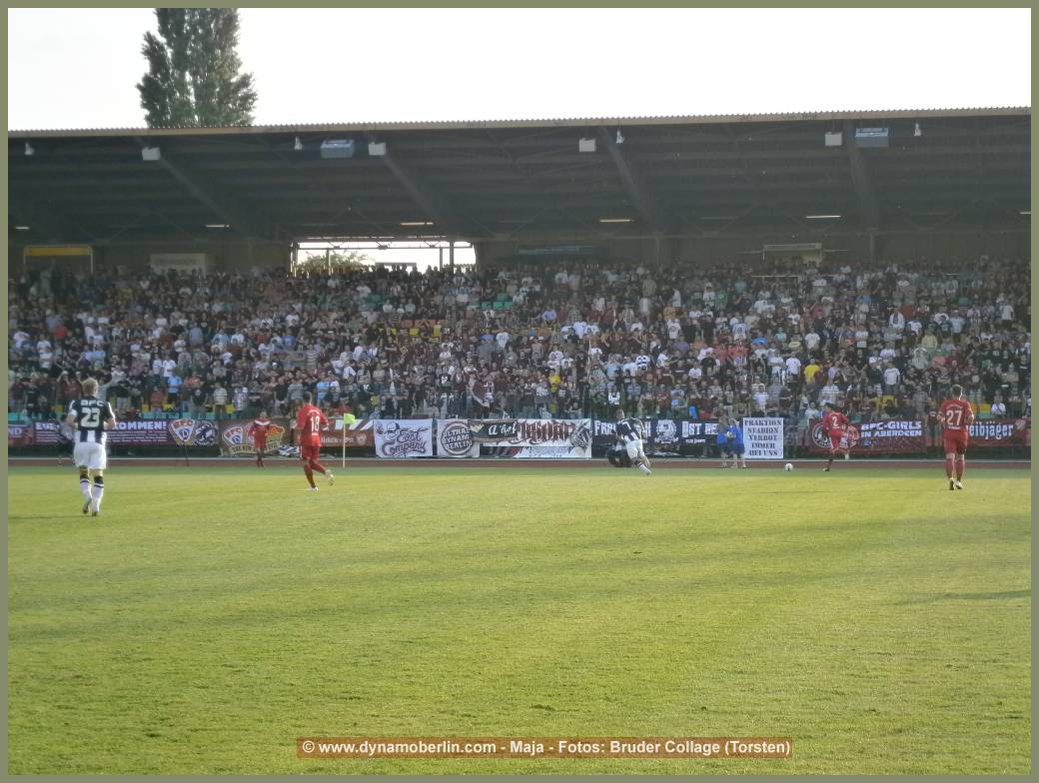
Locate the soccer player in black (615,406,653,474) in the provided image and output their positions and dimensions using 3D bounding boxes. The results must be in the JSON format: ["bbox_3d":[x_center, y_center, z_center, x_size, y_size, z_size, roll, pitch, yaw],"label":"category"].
[{"bbox_3d":[2.711,1.207,62.000,0.780,1.563,0.900,0,-1,-23],"label":"soccer player in black"}]

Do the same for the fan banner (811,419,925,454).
[{"bbox_3d":[10.168,1.330,76.568,3.396,0.994,0.050,0,-1,11],"label":"fan banner"}]

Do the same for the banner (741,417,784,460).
[{"bbox_3d":[7.186,1.389,77.135,1.208,1.199,0.050,0,-1,11],"label":"banner"}]

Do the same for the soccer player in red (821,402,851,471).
[{"bbox_3d":[8.086,1.177,66.800,0.650,1.742,0.800,0,-1,-20],"label":"soccer player in red"}]

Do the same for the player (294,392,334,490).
[{"bbox_3d":[-3.633,0.888,46.300,0.650,1.759,0.550,0,-1,44],"label":"player"}]

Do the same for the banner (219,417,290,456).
[{"bbox_3d":[-9.036,1.568,89.256,2.515,1.295,0.050,0,-1,11],"label":"banner"}]

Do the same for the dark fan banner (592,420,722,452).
[{"bbox_3d":[4.203,1.261,77.701,4.096,0.831,0.050,0,-1,11],"label":"dark fan banner"}]

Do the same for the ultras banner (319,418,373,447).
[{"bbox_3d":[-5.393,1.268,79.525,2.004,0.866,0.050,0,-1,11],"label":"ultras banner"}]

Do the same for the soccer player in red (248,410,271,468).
[{"bbox_3d":[-7.432,1.356,75.000,0.600,1.653,0.380,0,-1,-3],"label":"soccer player in red"}]

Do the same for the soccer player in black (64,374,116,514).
[{"bbox_3d":[-5.675,0.737,34.600,0.660,1.830,0.500,0,-1,2],"label":"soccer player in black"}]

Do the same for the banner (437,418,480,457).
[{"bbox_3d":[-1.838,1.423,78.849,1.324,1.159,0.050,0,-1,11],"label":"banner"}]

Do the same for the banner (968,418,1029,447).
[{"bbox_3d":[15.108,1.340,84.563,2.702,0.904,0.050,0,-1,11],"label":"banner"}]

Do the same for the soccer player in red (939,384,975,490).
[{"bbox_3d":[7.568,0.802,45.300,0.600,1.828,0.500,0,-1,5],"label":"soccer player in red"}]

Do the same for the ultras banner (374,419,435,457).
[{"bbox_3d":[-3.509,1.436,79.167,1.831,1.149,0.050,0,-1,11],"label":"ultras banner"}]

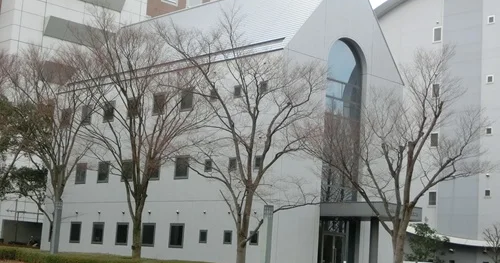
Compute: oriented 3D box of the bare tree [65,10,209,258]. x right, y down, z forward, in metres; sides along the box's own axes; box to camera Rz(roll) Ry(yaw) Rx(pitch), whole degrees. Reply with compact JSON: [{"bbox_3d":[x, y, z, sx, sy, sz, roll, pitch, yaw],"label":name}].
[{"bbox_3d":[-5.471,0.325,39.050,6.830,12.678,6.625,5,-9,-7],"label":"bare tree"}]

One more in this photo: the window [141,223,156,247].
[{"bbox_3d":[-5.949,6.016,47.987,0.150,1.372,1.282,12,-12,-42],"label":"window"}]

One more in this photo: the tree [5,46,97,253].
[{"bbox_3d":[-10.756,1.072,43.935,5.058,11.771,4.906,6,-9,-12],"label":"tree"}]

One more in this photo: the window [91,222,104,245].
[{"bbox_3d":[-9.569,6.383,51.778,0.150,1.372,1.282,12,-12,-42],"label":"window"}]

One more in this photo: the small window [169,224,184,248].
[{"bbox_3d":[-4.112,5.823,46.064,0.150,1.372,1.282,12,-12,-42],"label":"small window"}]

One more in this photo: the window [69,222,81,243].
[{"bbox_3d":[-11.392,6.572,53.687,0.150,1.372,1.282,12,-12,-42],"label":"window"}]

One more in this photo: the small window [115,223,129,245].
[{"bbox_3d":[-7.759,6.195,49.883,0.150,1.372,1.282,12,-12,-42],"label":"small window"}]

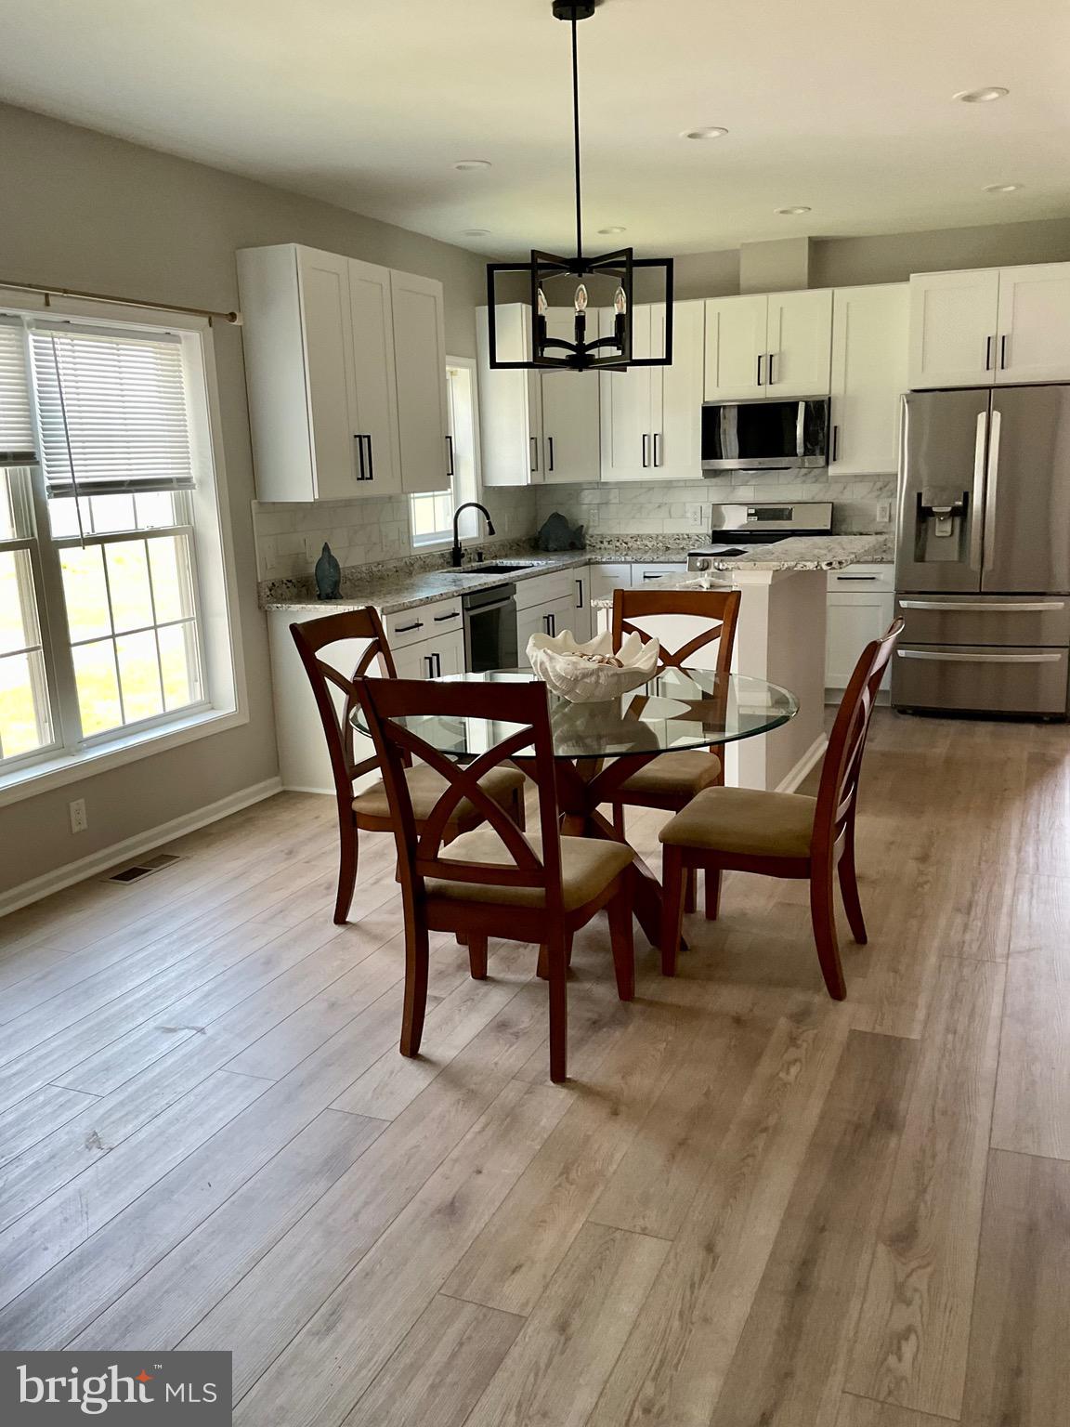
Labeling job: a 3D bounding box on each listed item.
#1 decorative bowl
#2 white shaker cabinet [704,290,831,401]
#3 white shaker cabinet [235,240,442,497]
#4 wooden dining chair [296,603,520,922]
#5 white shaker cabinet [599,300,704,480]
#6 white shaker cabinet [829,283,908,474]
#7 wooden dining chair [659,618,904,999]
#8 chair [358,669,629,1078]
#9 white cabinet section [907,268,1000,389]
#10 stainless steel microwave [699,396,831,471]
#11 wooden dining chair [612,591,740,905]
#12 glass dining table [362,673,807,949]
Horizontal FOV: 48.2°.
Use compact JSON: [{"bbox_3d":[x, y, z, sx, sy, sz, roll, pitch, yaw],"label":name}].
[{"bbox_3d":[0.183,-0.159,3.888,0.420,0.200,0.330,-1,12,3],"label":"decorative bowl"},{"bbox_3d":[1.450,-2.220,7.277,0.765,0.597,0.330,4,13,23],"label":"white shaker cabinet"},{"bbox_3d":[-0.868,-1.592,5.779,0.330,1.060,1.320,4,13,23],"label":"white shaker cabinet"},{"bbox_3d":[-0.377,0.190,4.043,0.620,1.026,0.500,4,13,25],"label":"wooden dining chair"},{"bbox_3d":[0.788,-2.033,7.613,0.690,1.064,0.330,4,13,23],"label":"white shaker cabinet"},{"bbox_3d":[2.021,-1.956,7.084,0.462,1.064,0.330,4,13,23],"label":"white shaker cabinet"},{"bbox_3d":[0.743,0.254,3.590,0.620,1.026,0.500,4,13,23],"label":"wooden dining chair"},{"bbox_3d":[-0.074,0.369,3.173,0.500,1.026,0.620,3,13,20],"label":"chair"},{"bbox_3d":[2.401,-2.155,6.790,0.453,0.600,0.603,3,13,23],"label":"white cabinet section"},{"bbox_3d":[1.450,-1.719,7.350,0.760,0.420,0.400,4,13,23],"label":"stainless steel microwave"},{"bbox_3d":[0.427,0.113,4.289,0.500,1.026,0.620,3,13,20],"label":"wooden dining chair"},{"bbox_3d":[0.156,0.342,3.886,1.385,0.765,1.385,4,13,23],"label":"glass dining table"}]

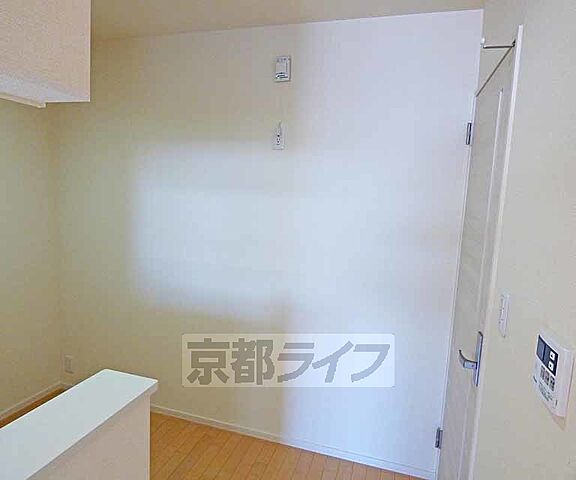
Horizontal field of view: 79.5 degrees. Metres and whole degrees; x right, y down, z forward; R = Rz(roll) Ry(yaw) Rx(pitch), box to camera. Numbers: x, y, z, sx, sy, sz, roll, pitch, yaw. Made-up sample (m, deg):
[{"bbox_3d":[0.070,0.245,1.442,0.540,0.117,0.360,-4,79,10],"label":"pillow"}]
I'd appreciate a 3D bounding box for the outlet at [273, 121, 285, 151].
[{"bbox_3d":[-0.054,-0.563,1.931,0.071,0.125,0.012,5,6,15],"label":"outlet"}]

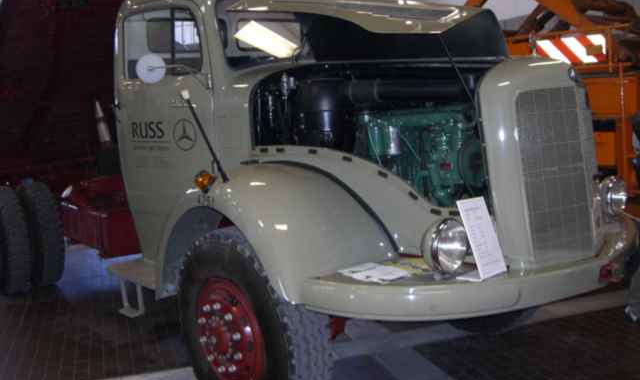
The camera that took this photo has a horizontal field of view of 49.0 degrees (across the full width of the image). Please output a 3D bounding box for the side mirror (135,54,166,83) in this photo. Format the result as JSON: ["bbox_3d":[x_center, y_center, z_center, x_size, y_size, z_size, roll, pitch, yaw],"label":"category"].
[{"bbox_3d":[-0.863,-0.617,3.600,0.155,0.155,0.040,-7,8,-17],"label":"side mirror"}]

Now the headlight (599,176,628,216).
[{"bbox_3d":[1.621,0.033,3.900,0.230,0.235,0.170,-11,10,-40],"label":"headlight"}]

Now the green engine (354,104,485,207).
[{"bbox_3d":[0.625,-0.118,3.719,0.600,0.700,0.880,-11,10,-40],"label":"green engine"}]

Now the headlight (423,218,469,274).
[{"bbox_3d":[0.530,0.240,2.980,0.235,0.240,0.170,-11,10,-40],"label":"headlight"}]

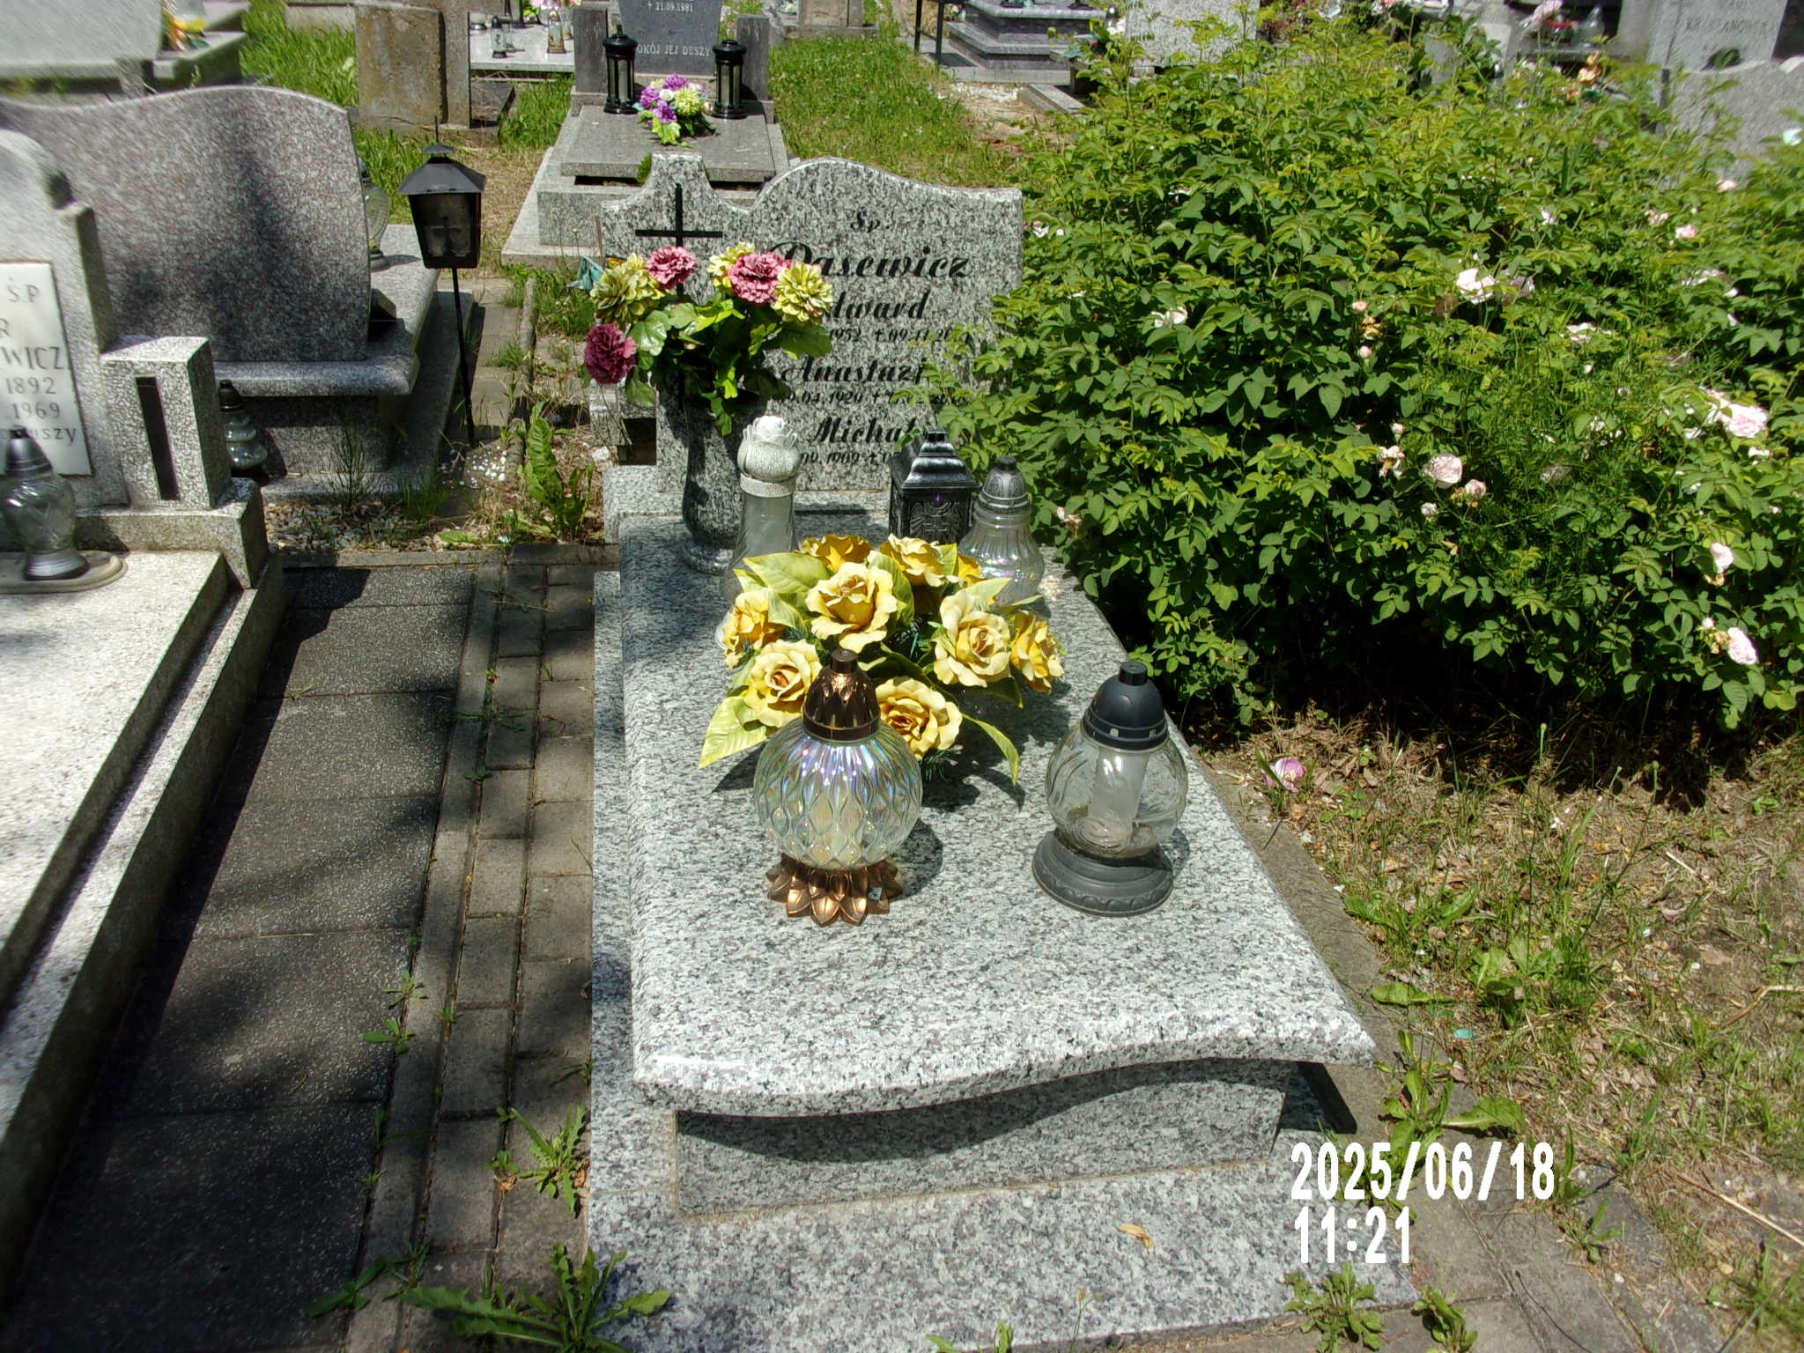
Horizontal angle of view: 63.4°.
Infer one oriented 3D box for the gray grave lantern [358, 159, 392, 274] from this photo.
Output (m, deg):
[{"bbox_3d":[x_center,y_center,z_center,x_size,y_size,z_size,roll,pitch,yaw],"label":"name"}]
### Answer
[{"bbox_3d":[-1.509,-1.306,4.036,0.185,0.305,0.185,-2,30,-10],"label":"gray grave lantern"}]

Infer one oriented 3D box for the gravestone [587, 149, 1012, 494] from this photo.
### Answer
[{"bbox_3d":[-0.174,-0.690,2.902,0.809,0.661,0.080,-2,31,-10],"label":"gravestone"}]

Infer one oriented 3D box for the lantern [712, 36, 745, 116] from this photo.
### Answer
[{"bbox_3d":[-0.797,-2.760,6.725,0.160,0.320,0.160,-2,30,-10],"label":"lantern"}]

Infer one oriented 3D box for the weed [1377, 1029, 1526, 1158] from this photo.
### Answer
[{"bbox_3d":[0.708,0.543,1.933,0.200,0.090,0.200,-2,30,-10],"label":"weed"}]

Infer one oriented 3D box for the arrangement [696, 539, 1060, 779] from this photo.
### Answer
[{"bbox_3d":[-0.030,-0.039,2.056,0.510,0.260,0.440,-2,31,-11],"label":"arrangement"}]

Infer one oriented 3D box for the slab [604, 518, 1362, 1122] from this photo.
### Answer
[{"bbox_3d":[0.010,0.070,2.203,0.842,0.057,1.465,-2,31,-11],"label":"slab"}]

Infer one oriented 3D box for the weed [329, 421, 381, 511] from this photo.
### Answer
[{"bbox_3d":[-1.274,-0.497,3.398,0.120,0.210,0.120,-2,30,-10],"label":"weed"}]

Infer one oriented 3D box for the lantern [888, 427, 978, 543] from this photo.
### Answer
[{"bbox_3d":[0.051,-0.321,2.578,0.132,0.255,0.138,-2,31,-11],"label":"lantern"}]

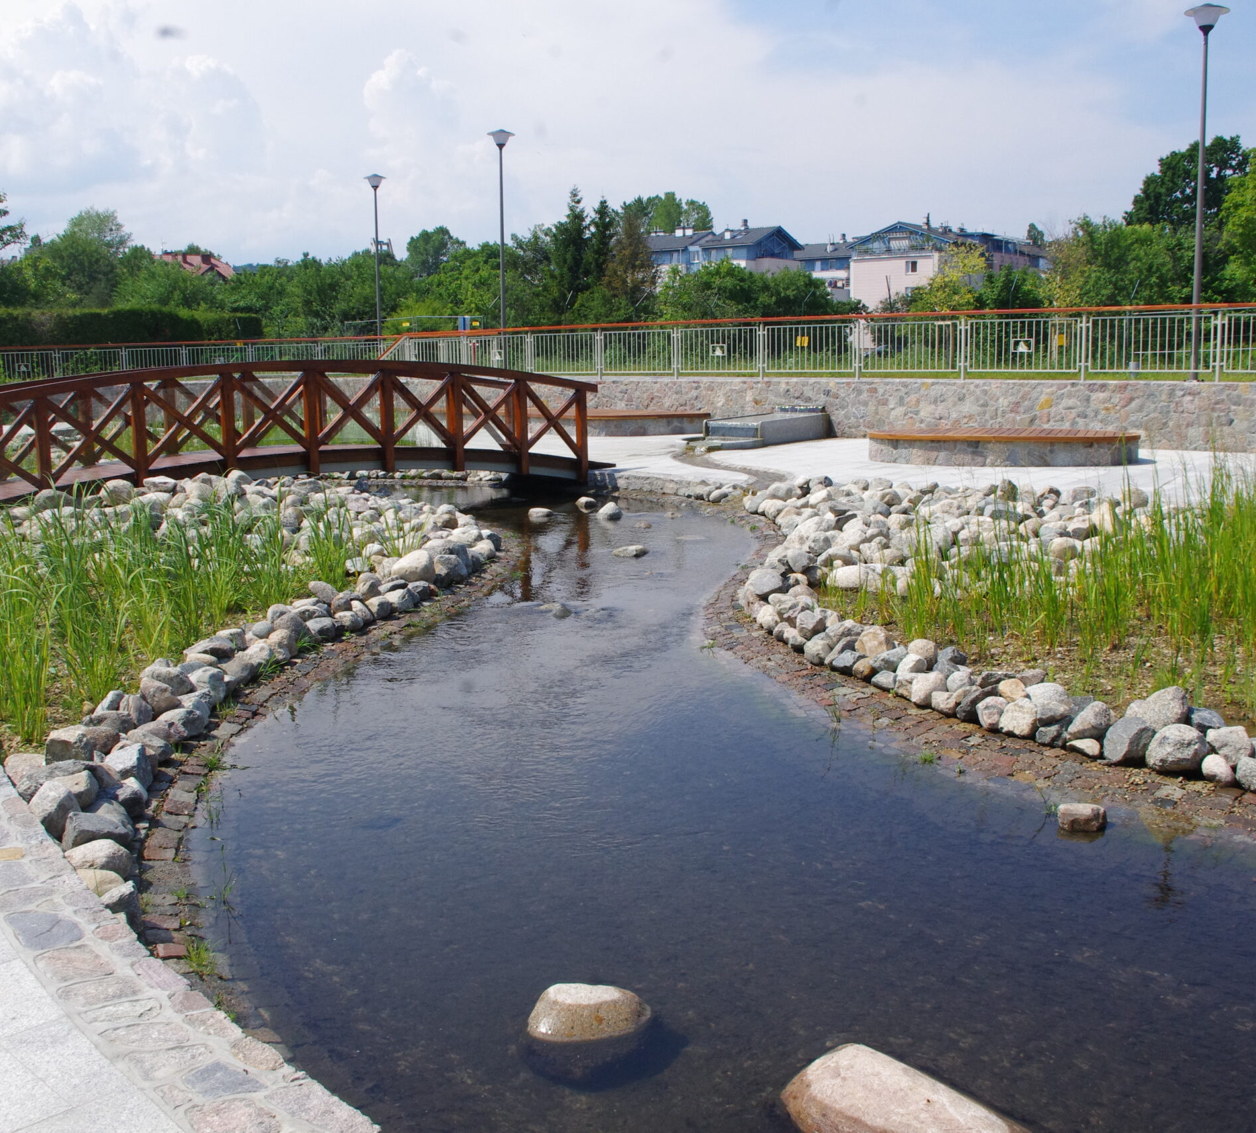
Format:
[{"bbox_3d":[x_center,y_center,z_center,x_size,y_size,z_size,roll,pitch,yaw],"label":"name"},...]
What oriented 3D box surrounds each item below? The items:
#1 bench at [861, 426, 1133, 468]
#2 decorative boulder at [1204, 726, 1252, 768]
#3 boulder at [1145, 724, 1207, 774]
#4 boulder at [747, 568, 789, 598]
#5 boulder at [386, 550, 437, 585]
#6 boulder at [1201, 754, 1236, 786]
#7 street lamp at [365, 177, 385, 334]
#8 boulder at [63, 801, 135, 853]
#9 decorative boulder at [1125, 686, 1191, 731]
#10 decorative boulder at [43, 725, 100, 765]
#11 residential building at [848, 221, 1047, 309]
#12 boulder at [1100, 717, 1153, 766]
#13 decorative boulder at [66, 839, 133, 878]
[{"bbox_3d":[5.300,-1.693,18.128,3.750,0.420,1.900,3,10,20],"label":"bench"},{"bbox_3d":[2.608,0.784,5.550,0.200,0.170,0.170,4,10,26],"label":"decorative boulder"},{"bbox_3d":[2.383,0.797,5.560,0.265,0.205,0.240,3,10,24],"label":"boulder"},{"bbox_3d":[1.035,0.124,9.500,0.300,0.190,0.240,0,9,6],"label":"boulder"},{"bbox_3d":[-1.737,0.005,10.250,0.380,0.230,0.300,-2,9,-10],"label":"boulder"},{"bbox_3d":[2.486,0.856,5.380,0.145,0.130,0.140,4,10,25],"label":"boulder"},{"bbox_3d":[-7.145,-8.318,36.500,0.620,5.600,0.620,-2,9,-11],"label":"street lamp"},{"bbox_3d":[-1.915,0.942,4.620,0.250,0.160,0.190,-5,10,-23],"label":"boulder"},{"bbox_3d":[2.425,0.662,5.850,0.280,0.210,0.220,3,10,23],"label":"decorative boulder"},{"bbox_3d":[-2.255,0.733,5.184,0.215,0.170,0.190,-5,10,-24],"label":"decorative boulder"},{"bbox_3d":[36.200,-30.800,143.500,12.500,14.200,24.000,7,12,39],"label":"residential building"},{"bbox_3d":[2.032,0.713,5.202,0.205,0.180,0.190,3,10,22],"label":"boulder"},{"bbox_3d":[-1.725,0.958,4.166,0.210,0.150,0.175,-5,10,-23],"label":"decorative boulder"}]

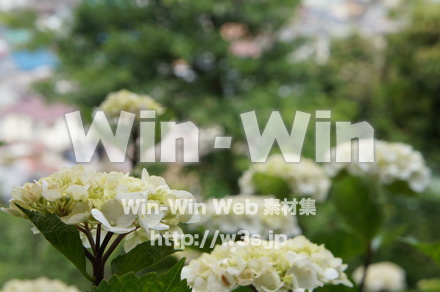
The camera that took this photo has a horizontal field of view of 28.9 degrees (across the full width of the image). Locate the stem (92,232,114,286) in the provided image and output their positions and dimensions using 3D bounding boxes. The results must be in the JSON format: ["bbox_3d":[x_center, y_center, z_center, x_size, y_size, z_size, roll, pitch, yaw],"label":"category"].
[{"bbox_3d":[-0.098,0.097,0.720,0.018,0.047,0.016,1,9,0],"label":"stem"}]

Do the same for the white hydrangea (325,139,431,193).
[{"bbox_3d":[0.216,0.027,1.170,0.142,0.066,0.135,0,6,0],"label":"white hydrangea"}]

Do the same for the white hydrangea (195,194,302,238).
[{"bbox_3d":[0.036,0.092,1.120,0.145,0.058,0.135,0,6,0],"label":"white hydrangea"}]

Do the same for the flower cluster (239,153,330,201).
[{"bbox_3d":[0.094,0.045,1.250,0.132,0.064,0.125,0,6,0],"label":"flower cluster"}]

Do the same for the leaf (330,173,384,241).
[{"bbox_3d":[0.203,0.093,1.270,0.070,0.108,0.035,-13,13,0],"label":"leaf"}]

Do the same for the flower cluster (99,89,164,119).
[{"bbox_3d":[-0.150,-0.072,1.450,0.110,0.055,0.105,0,6,0],"label":"flower cluster"}]

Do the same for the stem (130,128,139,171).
[{"bbox_3d":[-0.145,0.004,1.450,0.010,0.080,0.010,0,6,0],"label":"stem"}]

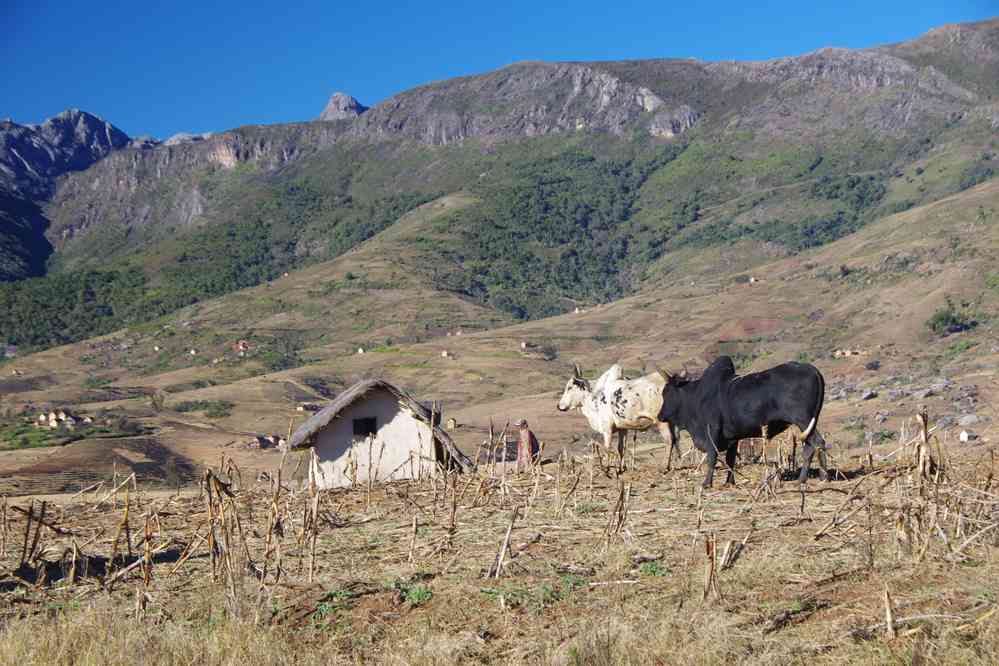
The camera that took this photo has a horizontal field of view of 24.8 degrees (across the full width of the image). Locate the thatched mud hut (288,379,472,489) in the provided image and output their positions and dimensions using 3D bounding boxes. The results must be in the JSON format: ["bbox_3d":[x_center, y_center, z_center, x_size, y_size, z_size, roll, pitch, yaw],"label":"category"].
[{"bbox_3d":[-2.463,2.161,47.500,3.800,2.500,4.000,0,0,-6],"label":"thatched mud hut"}]

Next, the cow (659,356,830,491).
[{"bbox_3d":[2.702,0.990,25.300,1.850,1.450,0.580,0,0,-10],"label":"cow"}]

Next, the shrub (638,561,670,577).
[{"bbox_3d":[1.036,1.573,15.200,0.210,0.095,0.180,0,0,0],"label":"shrub"}]

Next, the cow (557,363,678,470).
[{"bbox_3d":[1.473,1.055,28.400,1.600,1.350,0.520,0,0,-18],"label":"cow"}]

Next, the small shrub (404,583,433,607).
[{"bbox_3d":[-0.486,1.558,13.500,0.180,0.120,0.170,0,0,0],"label":"small shrub"}]

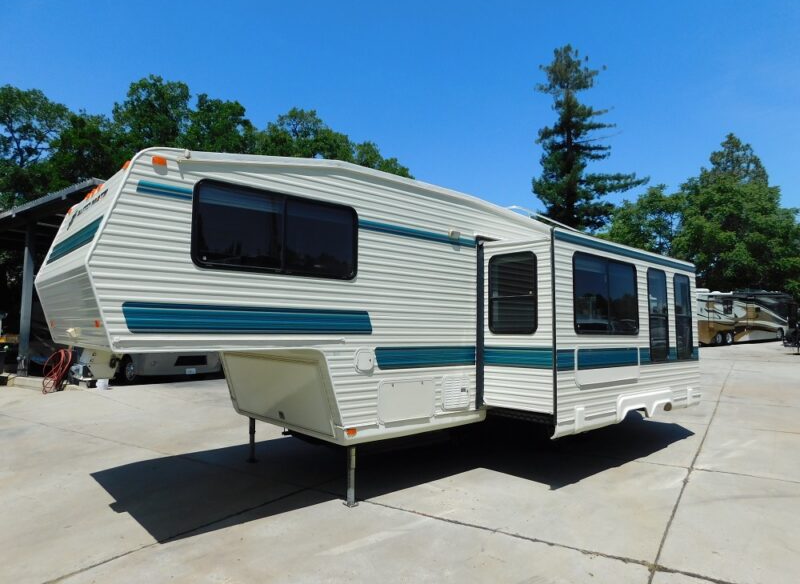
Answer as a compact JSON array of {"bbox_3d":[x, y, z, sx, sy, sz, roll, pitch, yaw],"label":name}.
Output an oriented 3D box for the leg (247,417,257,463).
[{"bbox_3d":[-1.957,1.949,7.061,0.100,0.580,0.100,4,-6,-42],"label":"leg"}]

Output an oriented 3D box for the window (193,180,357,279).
[{"bbox_3d":[-1.068,-0.530,4.934,1.699,0.753,0.070,4,-6,-42],"label":"window"}]

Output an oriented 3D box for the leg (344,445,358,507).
[{"bbox_3d":[-0.488,1.839,5.356,0.100,0.580,0.100,4,-6,-42],"label":"leg"}]

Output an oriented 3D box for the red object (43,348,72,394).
[{"bbox_3d":[-9.007,2.091,13.977,0.789,1.210,0.400,3,-5,-32],"label":"red object"}]

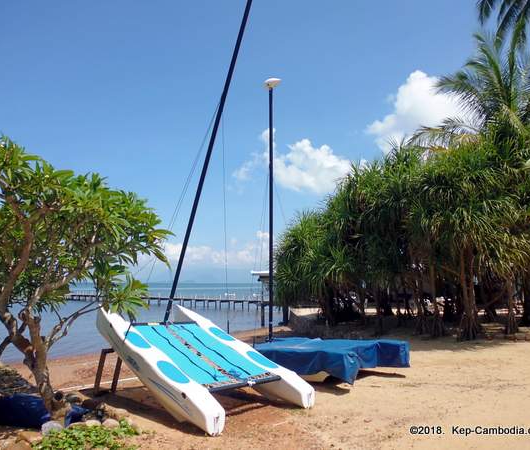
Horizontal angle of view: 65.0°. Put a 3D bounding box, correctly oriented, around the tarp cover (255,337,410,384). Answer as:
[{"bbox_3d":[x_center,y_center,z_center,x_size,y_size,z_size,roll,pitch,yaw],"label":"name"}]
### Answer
[{"bbox_3d":[1.023,2.555,8.270,2.800,0.560,2.100,-7,-10,39],"label":"tarp cover"}]

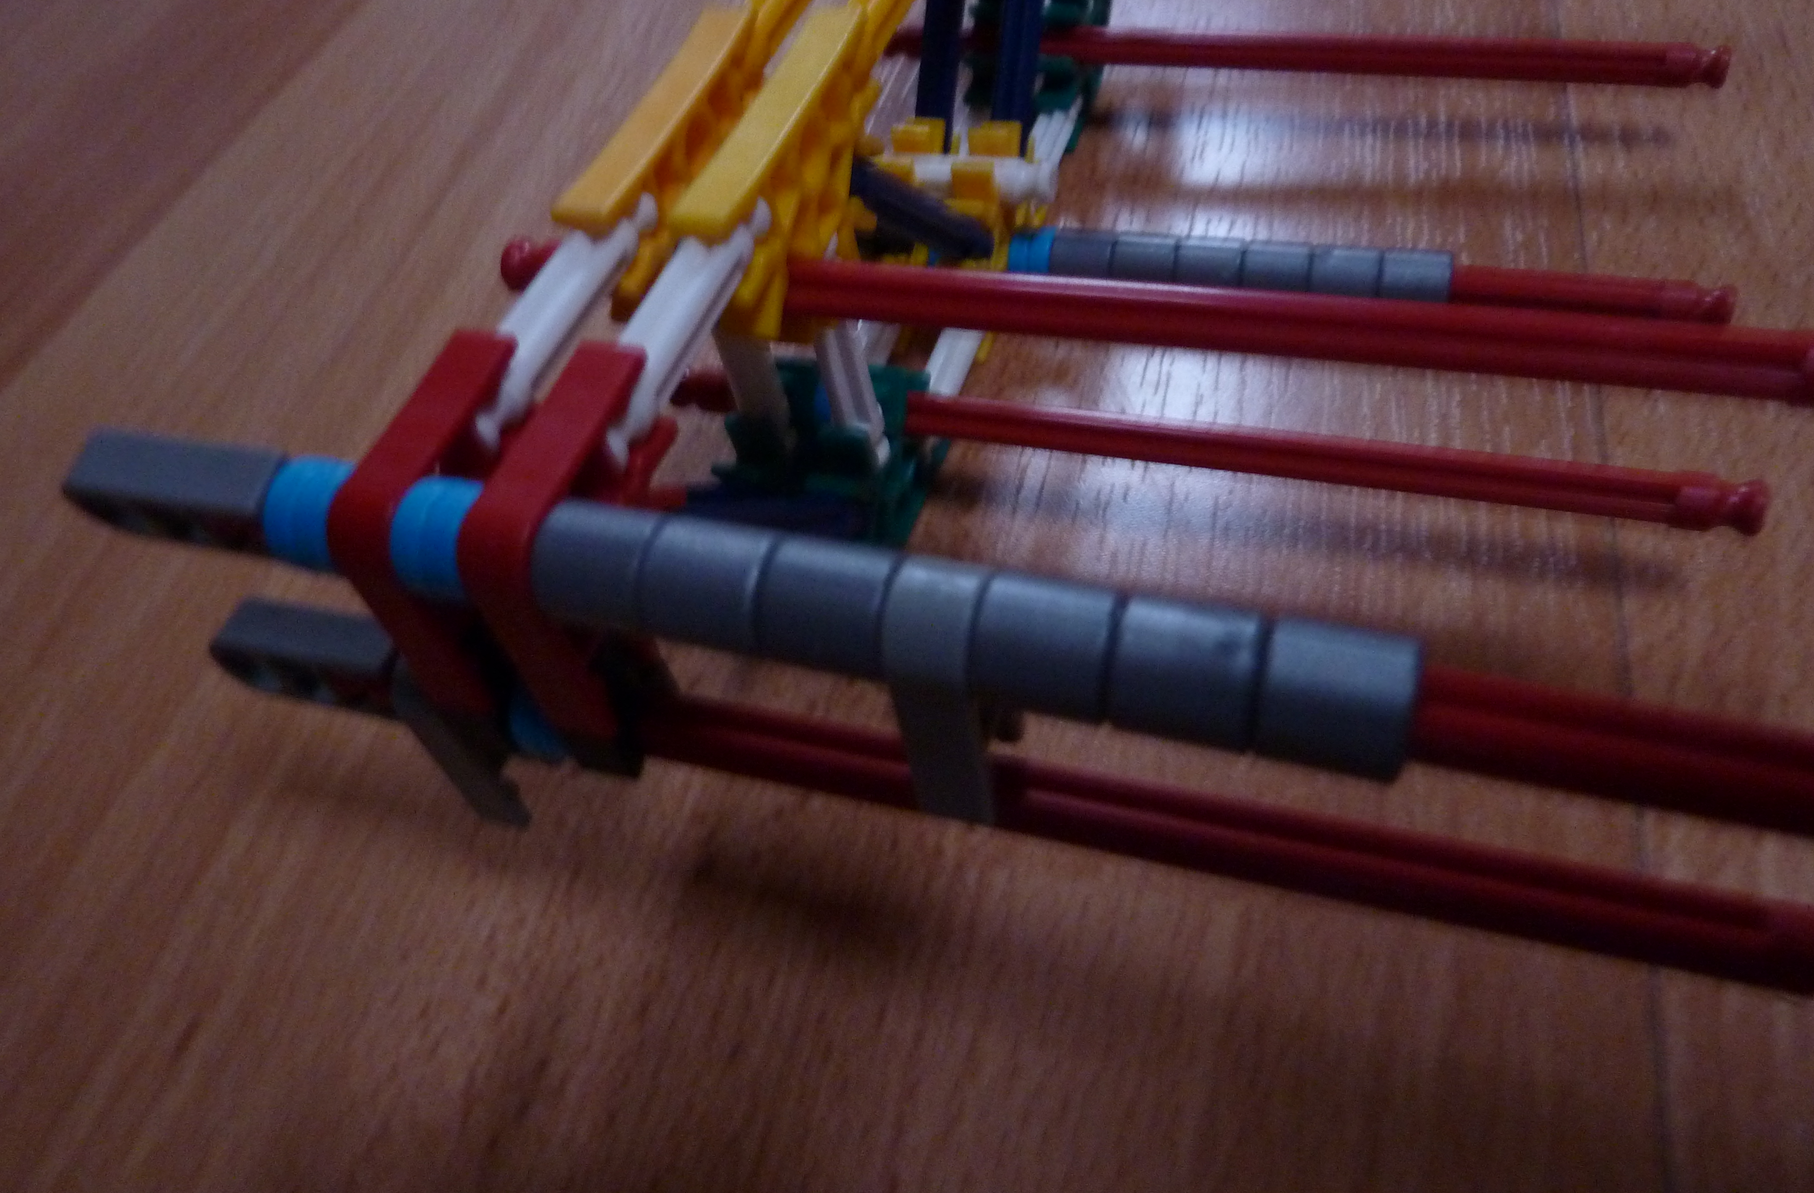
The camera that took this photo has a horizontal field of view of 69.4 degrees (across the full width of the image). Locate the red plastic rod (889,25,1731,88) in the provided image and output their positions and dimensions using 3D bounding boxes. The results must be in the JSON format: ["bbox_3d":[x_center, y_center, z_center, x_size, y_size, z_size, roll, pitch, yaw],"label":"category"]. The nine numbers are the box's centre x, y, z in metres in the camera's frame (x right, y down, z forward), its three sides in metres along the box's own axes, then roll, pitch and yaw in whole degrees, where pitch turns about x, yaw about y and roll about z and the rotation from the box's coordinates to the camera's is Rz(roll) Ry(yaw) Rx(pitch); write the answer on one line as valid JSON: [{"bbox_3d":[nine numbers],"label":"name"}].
[{"bbox_3d":[0.059,-0.087,0.211,0.130,0.006,0.006,10,54,18],"label":"red plastic rod"}]

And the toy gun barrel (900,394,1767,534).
[{"bbox_3d":[0.029,-0.019,0.158,0.130,0.006,0.006,9,54,18],"label":"toy gun barrel"}]

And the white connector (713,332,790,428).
[{"bbox_3d":[-0.019,-0.029,0.151,0.006,0.033,0.006,9,54,18],"label":"white connector"}]

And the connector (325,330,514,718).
[{"bbox_3d":[-0.036,-0.006,0.110,0.006,0.022,0.022,9,54,18],"label":"connector"}]

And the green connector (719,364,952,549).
[{"bbox_3d":[-0.010,-0.017,0.165,0.018,0.022,0.033,9,54,18],"label":"green connector"}]

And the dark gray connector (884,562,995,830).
[{"bbox_3d":[0.003,0.006,0.091,0.006,0.022,0.008,10,54,20],"label":"dark gray connector"}]

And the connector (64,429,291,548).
[{"bbox_3d":[-0.058,-0.008,0.108,0.022,0.008,0.006,8,65,19],"label":"connector"}]

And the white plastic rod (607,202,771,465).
[{"bbox_3d":[-0.020,-0.024,0.112,0.006,0.006,0.033,9,54,18],"label":"white plastic rod"}]

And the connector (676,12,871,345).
[{"bbox_3d":[-0.011,-0.040,0.132,0.006,0.022,0.036,9,54,18],"label":"connector"}]

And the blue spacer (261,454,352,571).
[{"bbox_3d":[-0.045,-0.006,0.103,0.006,0.008,0.008,10,54,20],"label":"blue spacer"}]

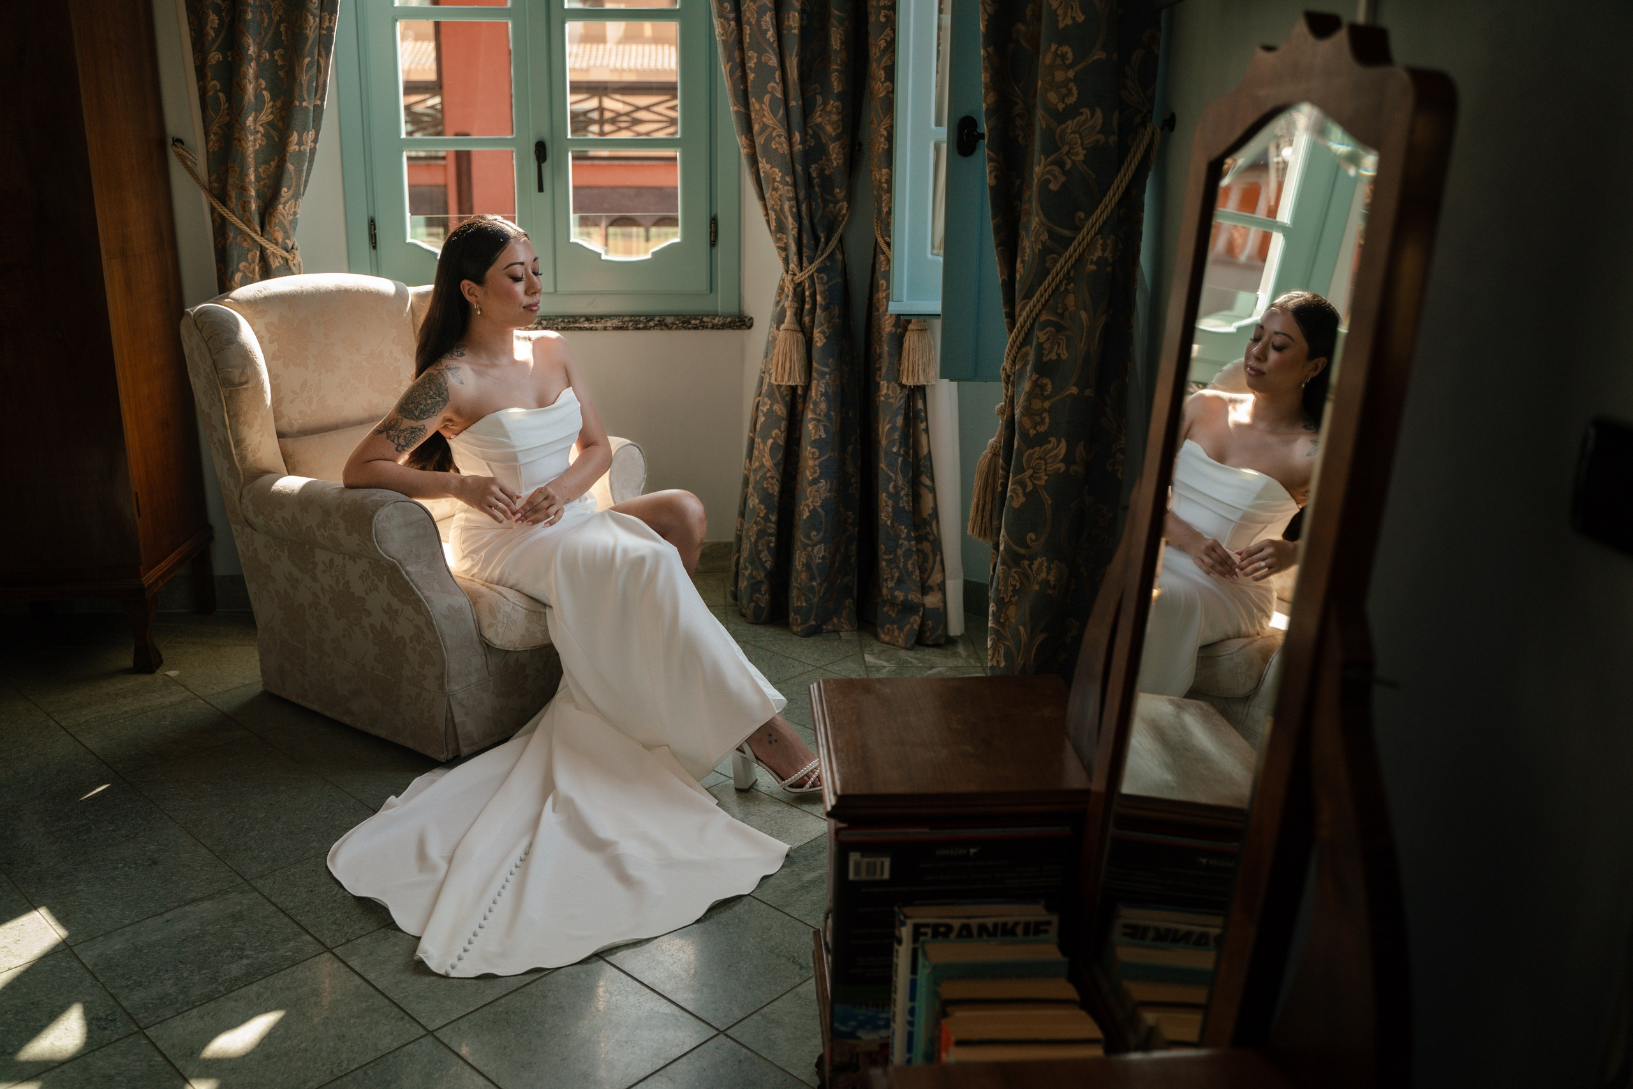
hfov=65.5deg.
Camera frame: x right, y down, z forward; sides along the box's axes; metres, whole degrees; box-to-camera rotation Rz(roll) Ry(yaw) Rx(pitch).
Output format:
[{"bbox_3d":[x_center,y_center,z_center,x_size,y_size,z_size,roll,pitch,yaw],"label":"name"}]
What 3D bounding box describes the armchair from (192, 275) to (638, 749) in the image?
[{"bbox_3d":[-0.977,-0.135,3.114,0.891,0.972,0.734,12,19,32],"label":"armchair"}]

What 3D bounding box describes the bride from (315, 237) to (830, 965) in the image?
[{"bbox_3d":[-0.585,-0.034,2.485,1.178,1.148,1.087,11,18,29],"label":"bride"}]

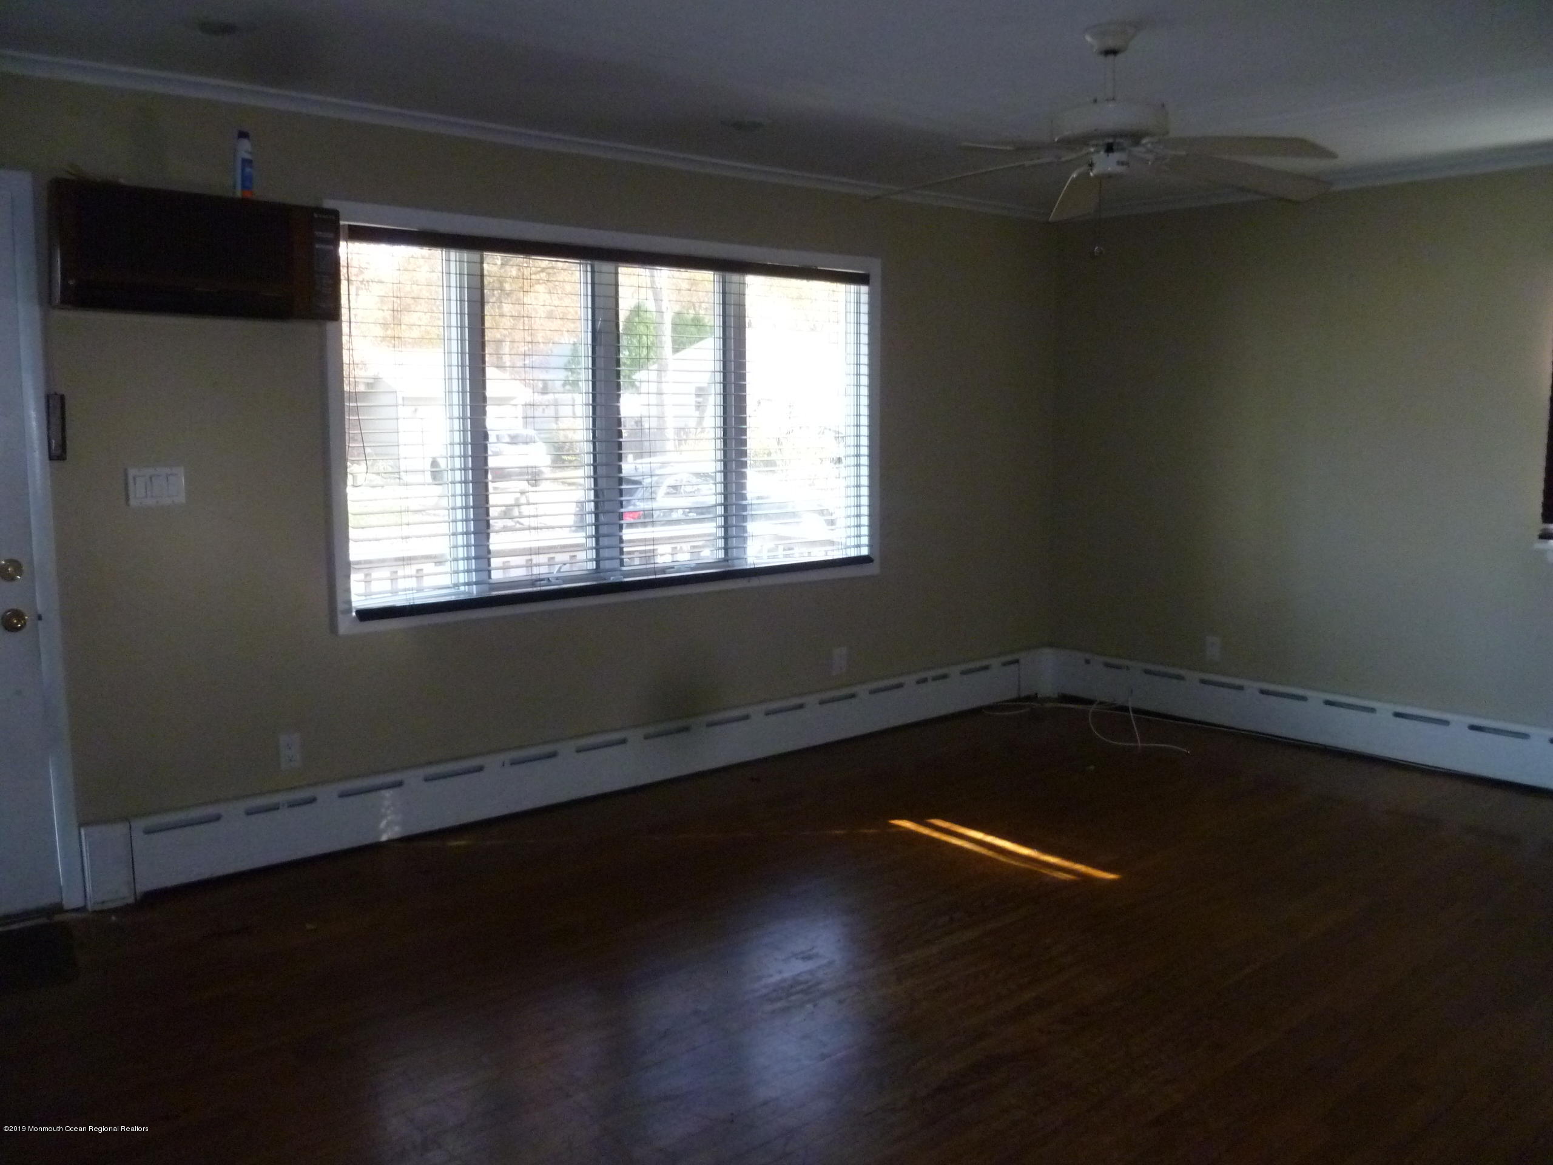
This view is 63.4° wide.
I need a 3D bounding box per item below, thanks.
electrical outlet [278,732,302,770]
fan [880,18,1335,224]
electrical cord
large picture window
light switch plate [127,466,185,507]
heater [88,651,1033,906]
[{"bbox_3d":[-1.583,0.549,4.094,0.070,0.115,0.010,-6,10,-39],"label":"electrical outlet"},{"bbox_3d":[0.861,-1.243,3.273,1.300,0.380,1.300,-6,10,-39],"label":"fan"},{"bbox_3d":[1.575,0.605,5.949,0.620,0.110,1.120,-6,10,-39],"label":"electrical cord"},{"bbox_3d":[-0.503,-0.626,4.850,2.390,1.360,0.110,-6,10,-39],"label":"large picture window"},{"bbox_3d":[-1.855,-0.288,3.764,0.159,0.113,0.010,-6,10,-39],"label":"light switch plate"},{"bbox_3d":[-0.366,0.665,5.064,4.270,0.235,0.070,-6,10,-39],"label":"heater"}]

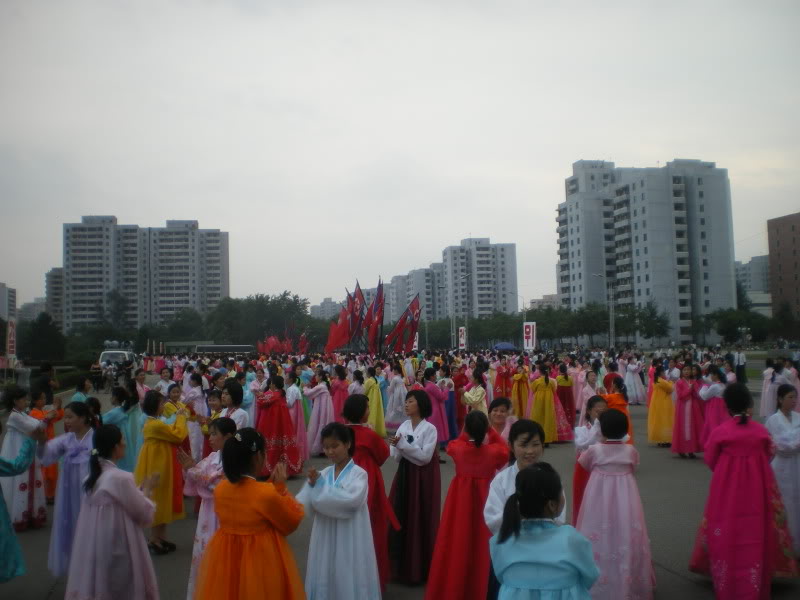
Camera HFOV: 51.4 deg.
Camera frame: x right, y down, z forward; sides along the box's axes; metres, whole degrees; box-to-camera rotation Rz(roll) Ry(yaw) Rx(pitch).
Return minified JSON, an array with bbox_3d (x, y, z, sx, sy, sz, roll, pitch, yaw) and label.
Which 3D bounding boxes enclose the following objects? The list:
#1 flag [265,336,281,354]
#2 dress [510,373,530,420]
[{"bbox_3d":[-10.421,3.719,68.000,1.300,1.500,0.500,-1,-4,-11],"label":"flag"},{"bbox_3d":[2.897,2.428,20.000,0.560,1.300,0.500,-1,-3,0],"label":"dress"}]

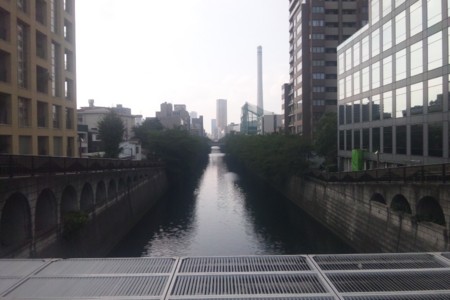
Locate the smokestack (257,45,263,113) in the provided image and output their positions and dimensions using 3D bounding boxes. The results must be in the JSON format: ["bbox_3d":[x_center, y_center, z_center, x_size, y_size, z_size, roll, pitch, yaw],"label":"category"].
[{"bbox_3d":[53.435,-82.686,555.136,9.300,150.728,9.300,-1,1,-2],"label":"smokestack"}]

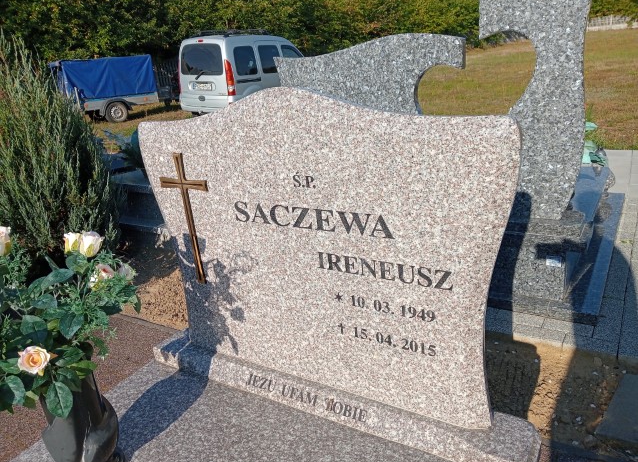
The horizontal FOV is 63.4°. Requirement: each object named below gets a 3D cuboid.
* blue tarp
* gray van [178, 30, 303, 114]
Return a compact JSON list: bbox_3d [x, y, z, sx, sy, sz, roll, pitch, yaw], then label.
[{"bbox_3d":[-5.512,-3.918,13.251,2.214,0.942,1.253,-18,24,-35],"label":"blue tarp"},{"bbox_3d":[-1.352,-3.680,12.293,1.690,1.880,4.030,9,23,33],"label":"gray van"}]

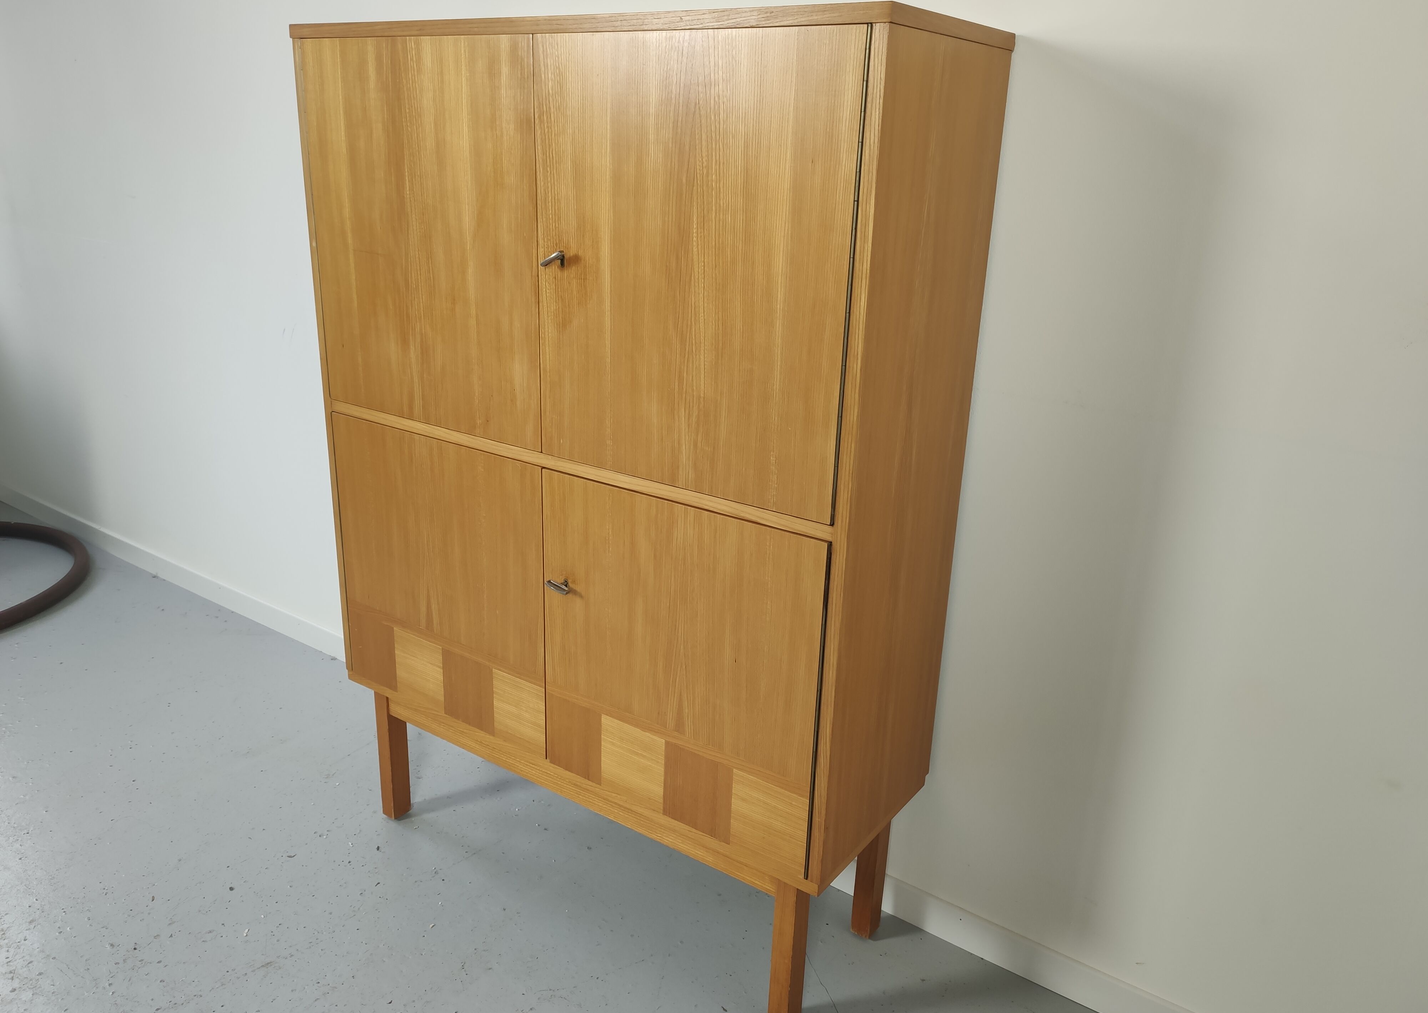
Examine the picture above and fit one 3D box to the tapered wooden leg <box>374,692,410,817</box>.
[{"bbox_3d":[-0.635,0.476,2.198,0.036,0.295,0.040,15,22,33],"label":"tapered wooden leg"}]

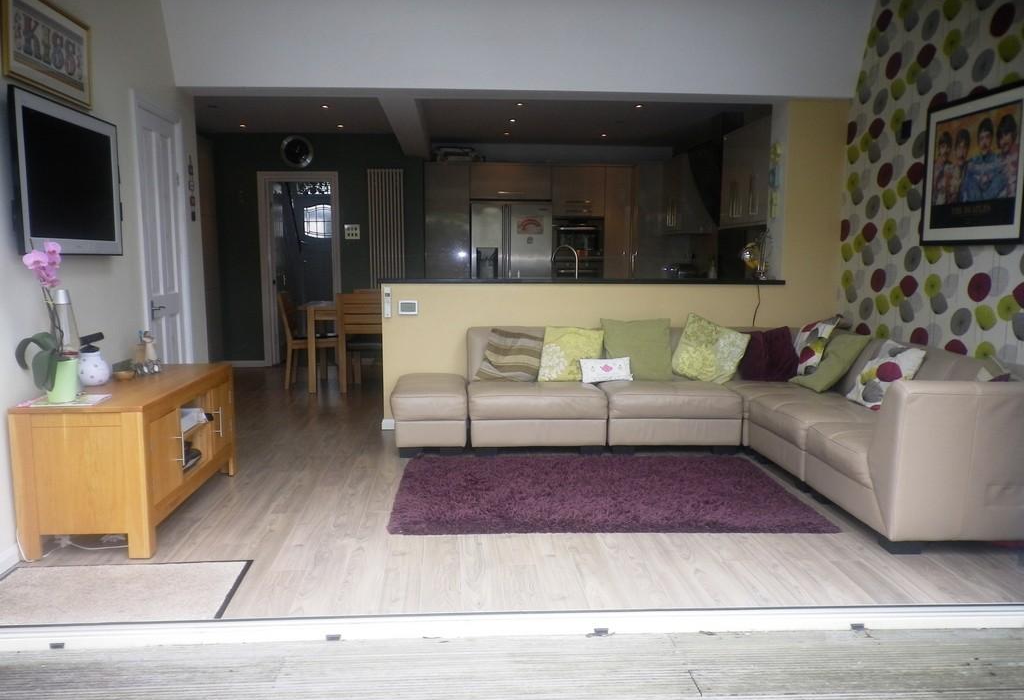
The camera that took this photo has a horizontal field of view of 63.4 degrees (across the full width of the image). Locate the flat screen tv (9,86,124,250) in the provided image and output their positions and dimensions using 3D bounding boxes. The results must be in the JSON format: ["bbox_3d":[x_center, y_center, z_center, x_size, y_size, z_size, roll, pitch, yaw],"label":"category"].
[{"bbox_3d":[-1.938,-0.731,3.619,0.070,0.630,1.000,0,7,-4],"label":"flat screen tv"}]

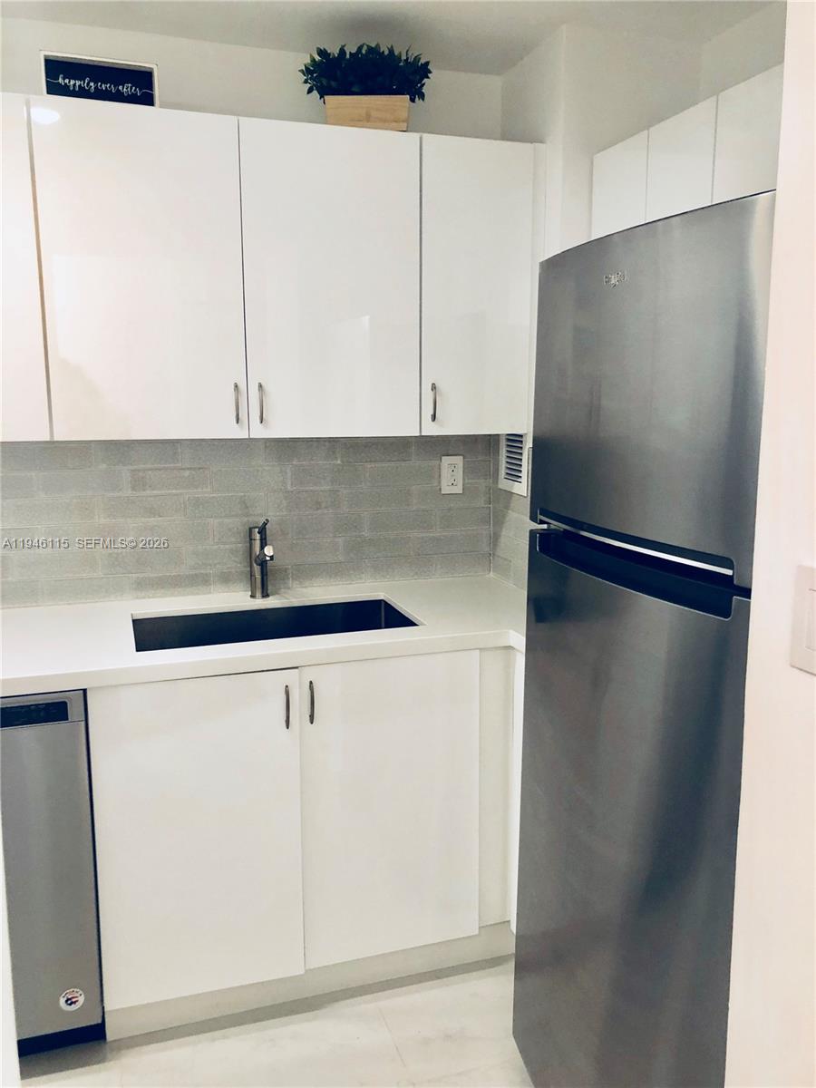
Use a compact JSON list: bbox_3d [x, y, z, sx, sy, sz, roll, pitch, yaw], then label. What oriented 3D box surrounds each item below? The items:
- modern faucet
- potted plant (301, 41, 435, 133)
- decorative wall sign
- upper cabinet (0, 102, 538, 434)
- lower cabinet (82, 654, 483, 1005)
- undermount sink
[{"bbox_3d":[-0.394,0.050,2.394,0.058,0.232,0.234,-3,10,-18],"label":"modern faucet"},{"bbox_3d":[-0.105,-1.131,2.200,0.330,0.212,0.190,0,9,1],"label":"potted plant"},{"bbox_3d":[-0.703,-1.050,2.025,0.251,0.112,0.040,-3,10,-18],"label":"decorative wall sign"},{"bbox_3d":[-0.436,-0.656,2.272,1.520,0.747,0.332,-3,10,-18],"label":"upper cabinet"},{"bbox_3d":[-0.345,0.602,2.341,0.897,0.775,0.624,-3,10,-18],"label":"lower cabinet"},{"bbox_3d":[-0.335,0.317,2.256,0.698,0.227,0.390,-3,10,-18],"label":"undermount sink"}]

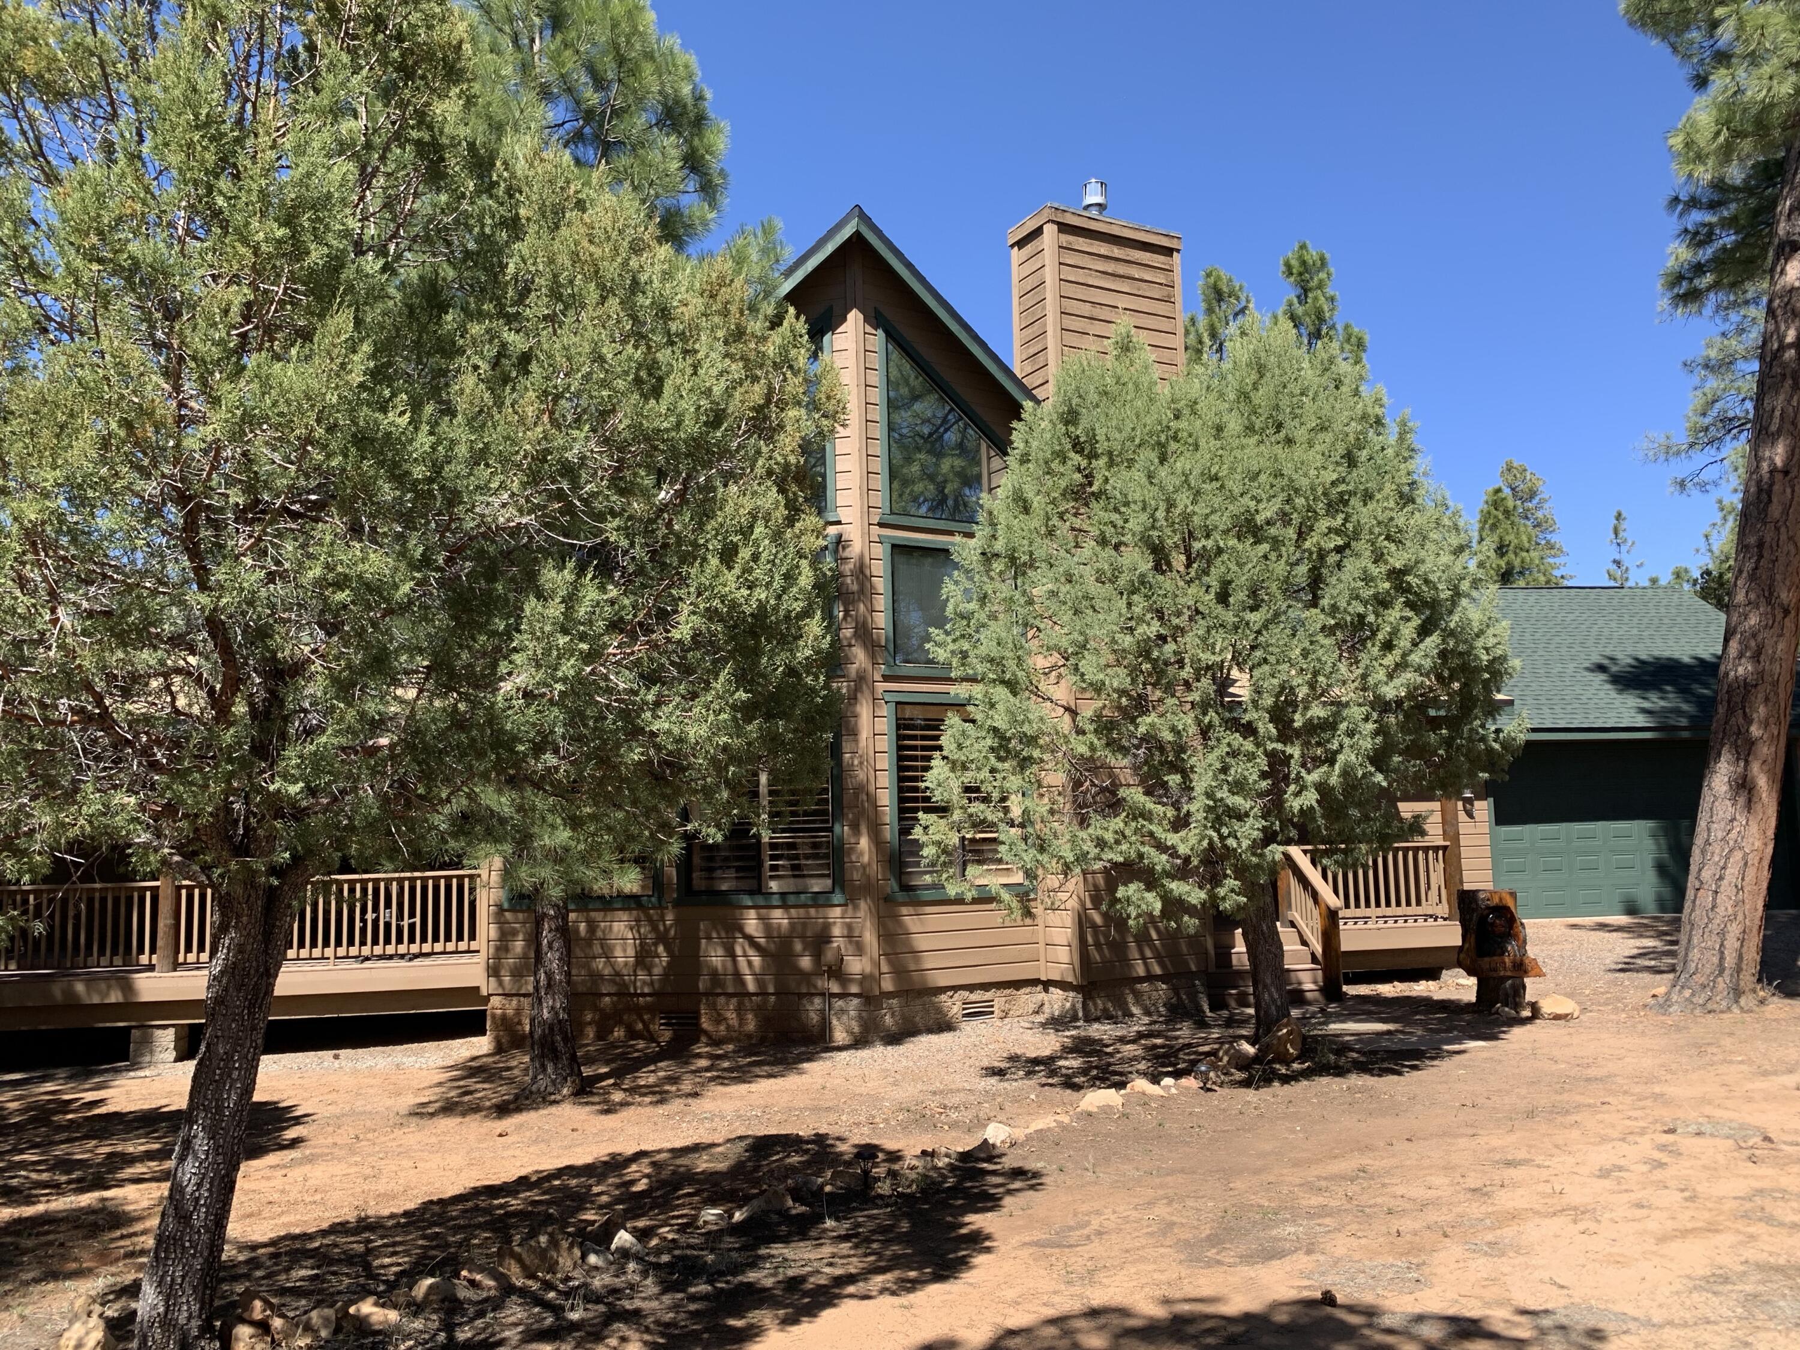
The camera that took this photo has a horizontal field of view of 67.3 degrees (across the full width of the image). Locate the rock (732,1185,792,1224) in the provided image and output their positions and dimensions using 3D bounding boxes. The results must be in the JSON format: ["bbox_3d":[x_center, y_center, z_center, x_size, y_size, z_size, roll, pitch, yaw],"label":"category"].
[{"bbox_3d":[-0.660,2.519,6.446,0.280,0.147,0.196,-1,-6,-6],"label":"rock"}]

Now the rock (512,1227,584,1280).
[{"bbox_3d":[-1.468,2.400,5.625,0.280,0.165,0.170,0,-7,-15],"label":"rock"}]

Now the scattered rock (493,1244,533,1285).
[{"bbox_3d":[-1.593,2.417,5.572,0.160,0.125,0.120,0,-7,-16],"label":"scattered rock"}]

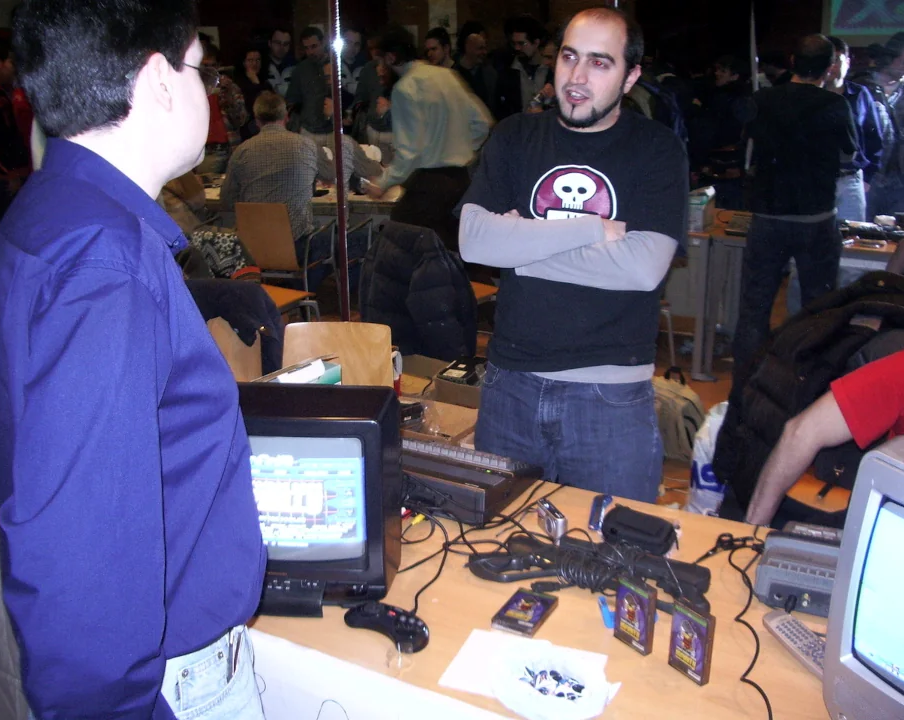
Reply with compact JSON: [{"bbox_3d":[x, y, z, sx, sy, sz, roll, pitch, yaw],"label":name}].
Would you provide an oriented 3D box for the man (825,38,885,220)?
[{"bbox_3d":[2.101,-0.892,5.250,0.500,1.670,0.340,0,18,5],"label":"man"}]

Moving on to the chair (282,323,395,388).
[{"bbox_3d":[-0.359,0.194,3.500,0.450,0.790,0.500,1,18,8],"label":"chair"}]

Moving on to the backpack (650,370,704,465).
[{"bbox_3d":[0.928,0.200,4.050,0.320,0.380,0.230,4,19,16],"label":"backpack"}]

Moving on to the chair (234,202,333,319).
[{"bbox_3d":[-1.019,-0.554,5.800,0.540,0.840,0.550,5,19,19],"label":"chair"}]

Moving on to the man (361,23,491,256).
[{"bbox_3d":[-0.124,-1.060,5.850,0.700,1.730,0.620,-10,19,-24],"label":"man"}]

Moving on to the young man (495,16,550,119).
[{"bbox_3d":[0.499,-1.230,6.250,0.540,1.780,0.360,2,18,10],"label":"young man"}]

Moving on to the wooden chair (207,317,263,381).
[{"bbox_3d":[-0.888,0.145,3.660,0.450,0.810,0.500,2,18,10],"label":"wooden chair"}]

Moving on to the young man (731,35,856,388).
[{"bbox_3d":[1.411,-0.479,4.000,0.520,1.680,0.400,6,19,21],"label":"young man"}]

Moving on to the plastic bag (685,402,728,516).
[{"bbox_3d":[0.961,0.360,3.500,0.250,0.410,0.220,-1,18,0],"label":"plastic bag"}]

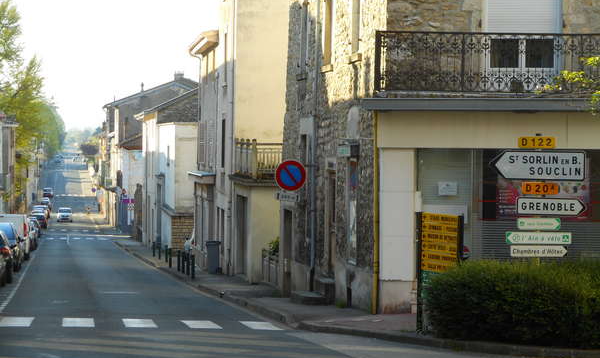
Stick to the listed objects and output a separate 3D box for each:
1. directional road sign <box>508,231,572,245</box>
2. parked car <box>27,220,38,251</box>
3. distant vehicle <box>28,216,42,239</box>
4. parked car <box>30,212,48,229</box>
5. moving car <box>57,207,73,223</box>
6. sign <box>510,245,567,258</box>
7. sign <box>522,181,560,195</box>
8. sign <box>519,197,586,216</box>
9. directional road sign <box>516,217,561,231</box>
[{"bbox_3d":[3.219,0.798,23.800,0.880,0.160,0.040,0,-1,2],"label":"directional road sign"},{"bbox_3d":[-13.438,2.687,85.000,1.720,1.470,4.100,1,-1,-8],"label":"parked car"},{"bbox_3d":[-20.050,3.608,131.000,1.720,1.460,4.100,1,-1,-8],"label":"distant vehicle"},{"bbox_3d":[-24.321,3.938,165.000,1.720,1.460,4.100,1,-1,-8],"label":"parked car"},{"bbox_3d":[-26.739,4.070,201.000,1.720,1.560,4.000,1,-1,-8],"label":"moving car"},{"bbox_3d":[3.224,0.977,23.800,0.765,0.152,0.040,0,-1,2],"label":"sign"},{"bbox_3d":[3.243,0.128,23.800,0.490,0.160,0.040,0,-1,2],"label":"sign"},{"bbox_3d":[3.390,0.376,23.800,0.940,0.250,0.040,0,-1,2],"label":"sign"},{"bbox_3d":[3.225,0.613,23.800,0.575,0.155,0.040,0,-1,2],"label":"directional road sign"}]

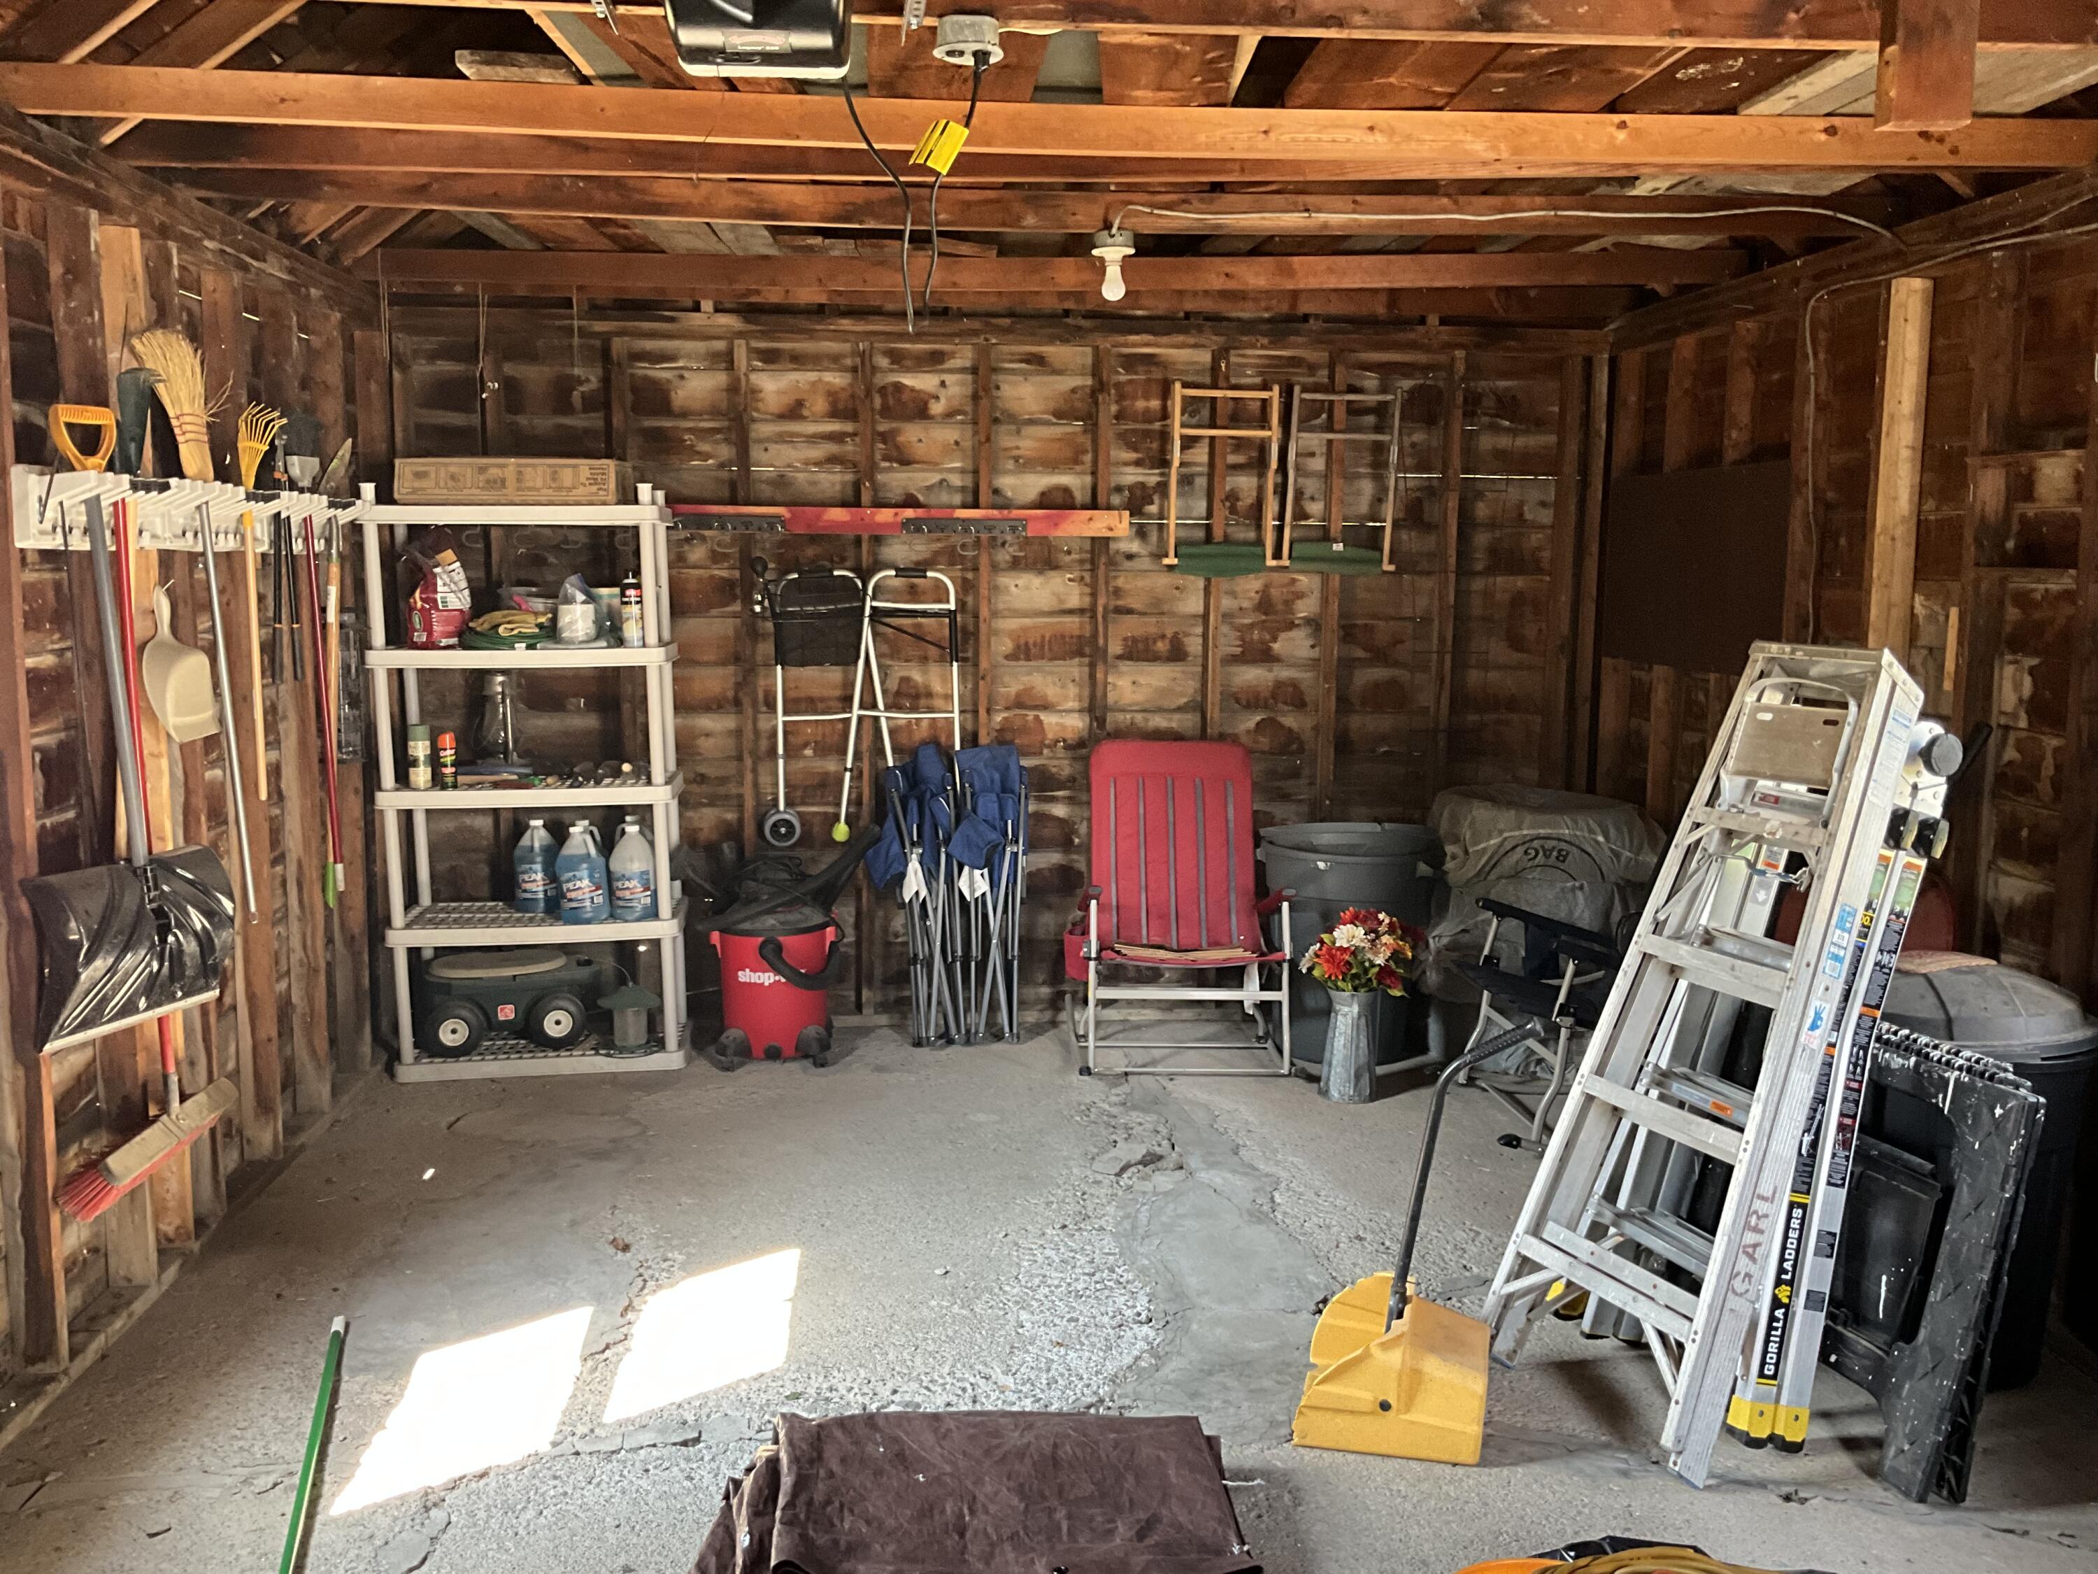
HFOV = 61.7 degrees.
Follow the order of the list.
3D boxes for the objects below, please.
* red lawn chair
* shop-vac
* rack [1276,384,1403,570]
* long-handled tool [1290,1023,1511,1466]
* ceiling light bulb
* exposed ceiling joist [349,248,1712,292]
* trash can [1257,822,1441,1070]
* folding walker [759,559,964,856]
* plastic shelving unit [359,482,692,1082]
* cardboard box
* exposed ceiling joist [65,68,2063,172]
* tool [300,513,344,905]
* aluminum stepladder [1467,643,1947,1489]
[{"bbox_3d":[0.410,0.377,5.844,0.700,1.020,0.580,0,8,-3],"label":"red lawn chair"},{"bbox_3d":[-0.880,0.527,5.793,0.540,0.710,0.480,-1,8,-9],"label":"shop-vac"},{"bbox_3d":[0.988,-1.053,5.948,0.410,0.610,0.120,0,8,-3],"label":"rack"},{"bbox_3d":[0.672,0.827,3.333,0.370,0.800,0.270,2,8,11],"label":"long-handled tool"},{"bbox_3d":[0.161,-1.319,4.439,0.115,0.182,0.115,0,8,-5],"label":"ceiling light bulb"},{"bbox_3d":[-0.023,-1.575,5.360,4.250,0.105,0.045,0,8,1],"label":"exposed ceiling joist"},{"bbox_3d":[1.006,0.524,5.928,0.610,0.720,0.600,1,8,0],"label":"trash can"},{"bbox_3d":[-0.648,-0.273,5.962,0.700,0.975,0.200,0,8,-5],"label":"folding walker"},{"bbox_3d":[-1.638,-0.028,5.655,0.890,1.850,0.440,-1,8,-5],"label":"plastic shelving unit"},{"bbox_3d":[-1.674,-0.952,5.517,0.670,0.135,0.260,0,8,-3],"label":"cardboard box"},{"bbox_3d":[0.073,-1.310,3.487,4.120,0.096,0.050,0,8,-4],"label":"exposed ceiling joist"},{"bbox_3d":[-1.988,-0.223,4.832,0.050,1.120,0.080,0,12,-5],"label":"tool"},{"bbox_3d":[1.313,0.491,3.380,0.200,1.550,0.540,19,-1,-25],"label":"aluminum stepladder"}]

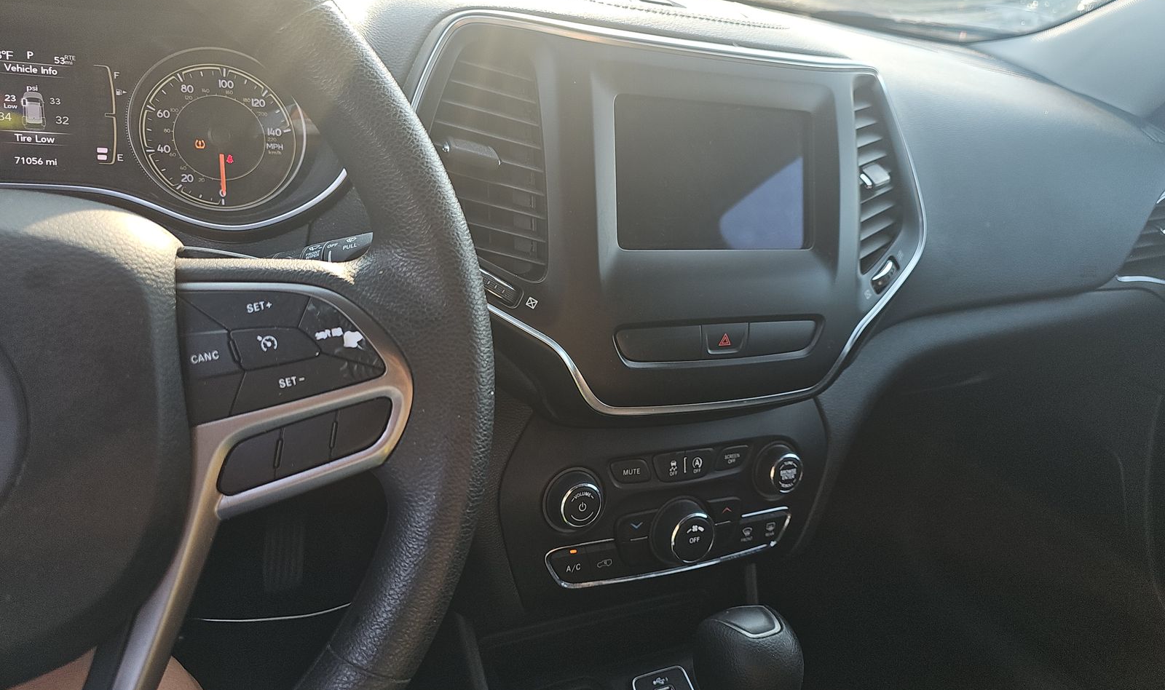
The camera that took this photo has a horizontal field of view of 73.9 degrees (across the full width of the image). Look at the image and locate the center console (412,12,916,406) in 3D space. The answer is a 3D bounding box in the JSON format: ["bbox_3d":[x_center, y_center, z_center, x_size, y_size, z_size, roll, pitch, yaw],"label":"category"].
[{"bbox_3d":[0.083,-0.080,0.525,0.385,0.254,0.094,-3,2,-22],"label":"center console"}]

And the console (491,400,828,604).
[{"bbox_3d":[0.071,0.109,0.579,0.269,0.156,0.066,-3,13,-22],"label":"console"}]

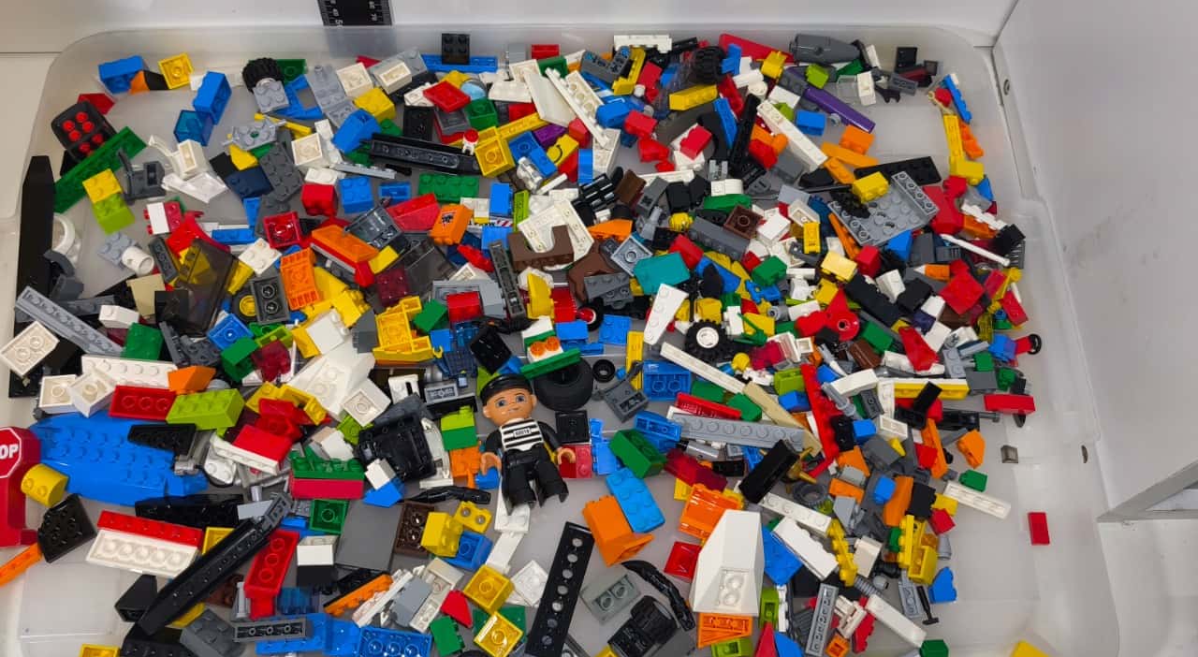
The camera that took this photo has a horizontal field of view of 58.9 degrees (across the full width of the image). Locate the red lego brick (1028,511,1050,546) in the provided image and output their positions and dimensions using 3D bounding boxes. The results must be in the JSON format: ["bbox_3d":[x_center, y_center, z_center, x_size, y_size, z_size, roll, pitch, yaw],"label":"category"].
[{"bbox_3d":[0.216,0.099,0.521,0.008,0.003,0.016,1,74,-3],"label":"red lego brick"}]

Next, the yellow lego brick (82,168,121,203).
[{"bbox_3d":[-0.272,-0.078,0.581,0.016,0.005,0.016,-31,65,-13],"label":"yellow lego brick"}]

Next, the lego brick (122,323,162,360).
[{"bbox_3d":[-0.230,0.008,0.539,0.016,0.010,0.016,11,74,-3],"label":"lego brick"}]

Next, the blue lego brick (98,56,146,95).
[{"bbox_3d":[-0.277,-0.150,0.624,0.024,0.016,0.011,-14,72,-6],"label":"blue lego brick"}]

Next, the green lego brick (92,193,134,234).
[{"bbox_3d":[-0.256,-0.062,0.557,0.016,0.011,0.016,-30,60,-16],"label":"green lego brick"}]

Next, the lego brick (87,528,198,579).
[{"bbox_3d":[-0.215,0.108,0.503,0.048,0.005,0.016,10,59,3],"label":"lego brick"}]

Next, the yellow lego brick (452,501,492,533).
[{"bbox_3d":[-0.060,0.090,0.508,0.016,0.008,0.011,23,88,-5],"label":"yellow lego brick"}]

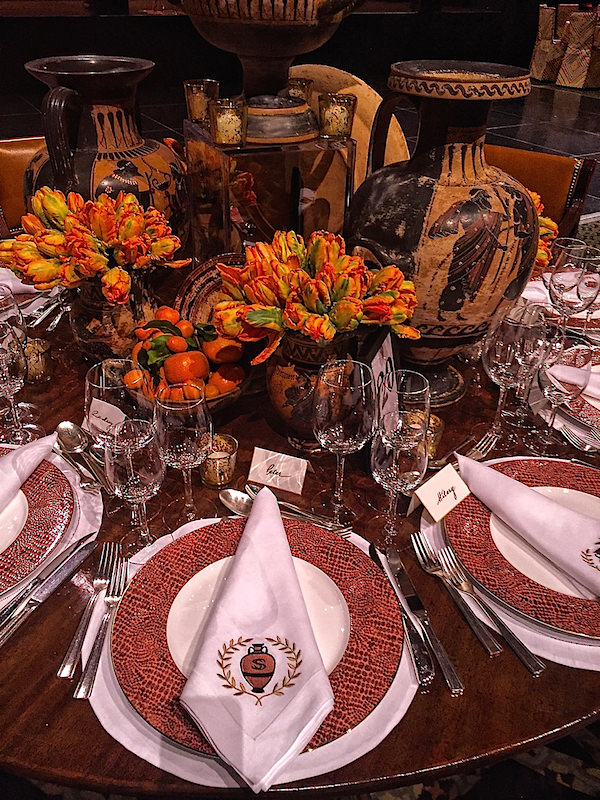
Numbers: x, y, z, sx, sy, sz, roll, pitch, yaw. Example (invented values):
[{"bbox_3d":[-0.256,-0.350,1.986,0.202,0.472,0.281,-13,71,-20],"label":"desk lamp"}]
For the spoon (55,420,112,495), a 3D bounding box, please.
[{"bbox_3d":[-0.332,0.091,1.039,0.046,0.026,0.193,-23,41,-32],"label":"spoon"}]

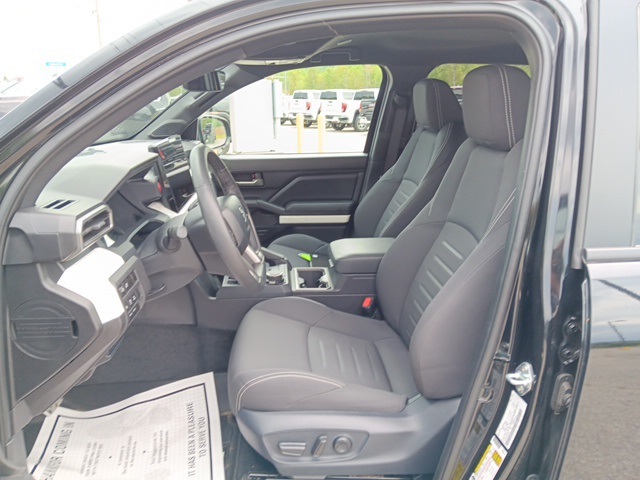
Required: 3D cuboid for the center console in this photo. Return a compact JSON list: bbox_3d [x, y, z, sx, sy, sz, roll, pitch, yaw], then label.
[{"bbox_3d":[-0.026,0.149,1.643,0.860,0.310,0.250,-1,16,-3],"label":"center console"}]

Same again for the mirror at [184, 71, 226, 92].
[{"bbox_3d":[-0.343,-0.475,1.441,0.042,0.066,0.235,5,17,16],"label":"mirror"}]

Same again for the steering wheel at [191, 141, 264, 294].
[{"bbox_3d":[-0.238,-0.043,1.168,0.100,0.380,0.380,-21,16,2],"label":"steering wheel"}]

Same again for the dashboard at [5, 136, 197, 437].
[{"bbox_3d":[-0.600,-0.079,1.540,0.420,0.465,1.500,-1,16,-3],"label":"dashboard"}]

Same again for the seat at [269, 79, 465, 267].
[{"bbox_3d":[0.178,-0.157,1.953,0.810,0.950,0.540,-1,16,-3],"label":"seat"}]

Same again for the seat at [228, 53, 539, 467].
[{"bbox_3d":[0.169,0.051,1.238,0.810,0.950,0.540,-1,16,-3],"label":"seat"}]

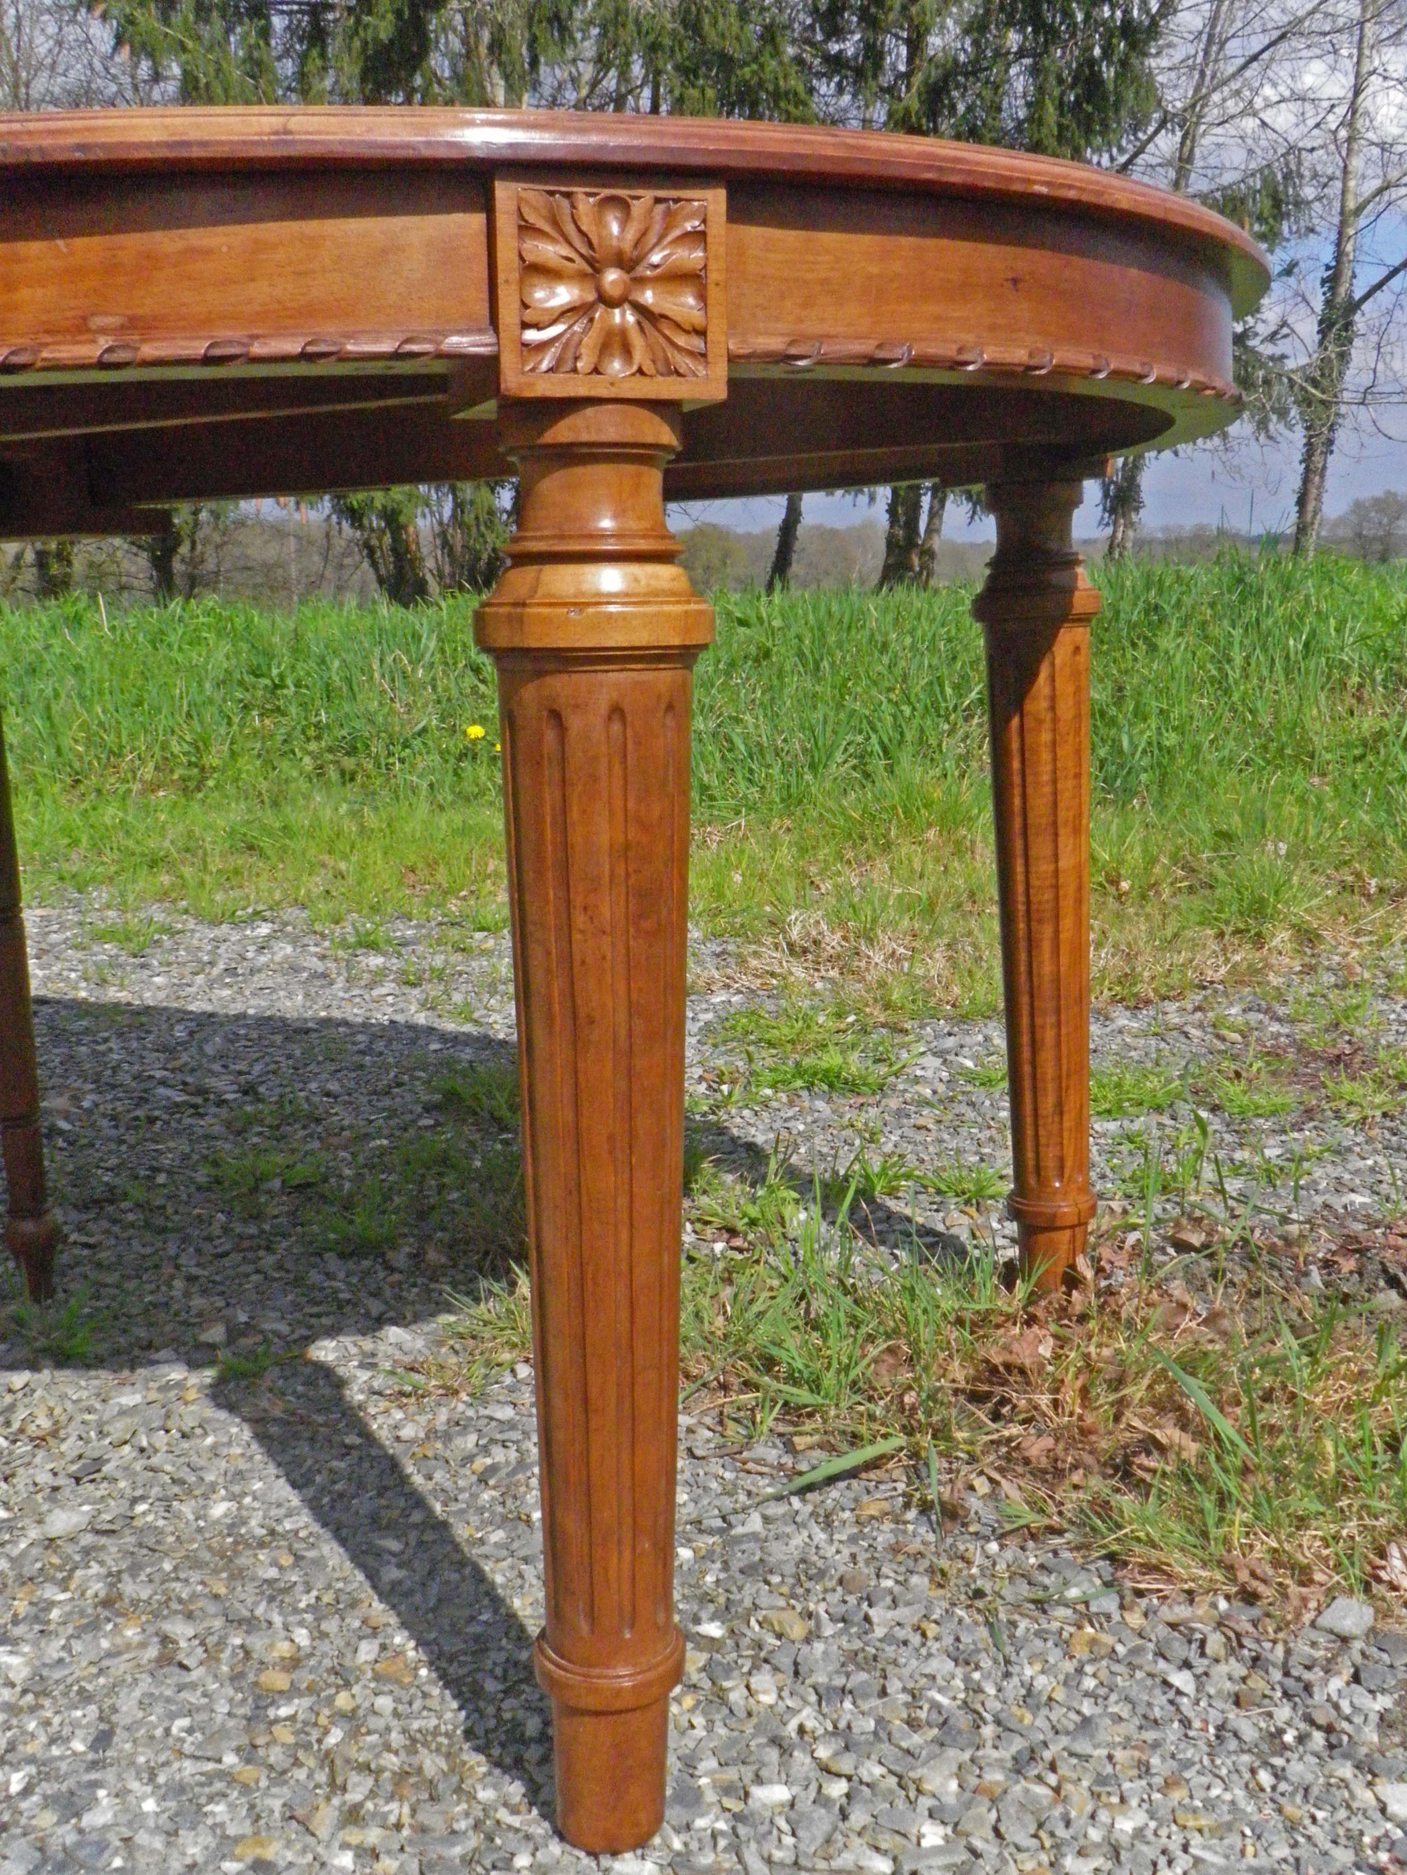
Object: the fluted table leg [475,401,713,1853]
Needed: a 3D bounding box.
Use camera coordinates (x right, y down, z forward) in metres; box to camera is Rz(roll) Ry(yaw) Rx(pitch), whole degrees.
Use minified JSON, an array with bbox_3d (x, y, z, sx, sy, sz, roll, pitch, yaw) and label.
[{"bbox_3d":[-0.044,0.100,0.826,0.097,0.637,0.097,-3,11,-14],"label":"fluted table leg"}]

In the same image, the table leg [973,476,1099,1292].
[{"bbox_3d":[0.263,-0.020,1.461,0.097,0.637,0.097,-6,10,-13],"label":"table leg"}]

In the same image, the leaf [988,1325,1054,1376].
[{"bbox_3d":[0.229,0.298,1.367,0.049,0.022,0.046,-1,10,0],"label":"leaf"}]

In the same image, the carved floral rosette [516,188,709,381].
[{"bbox_3d":[-0.033,-0.244,0.712,0.072,0.066,0.016,-3,10,-14],"label":"carved floral rosette"}]

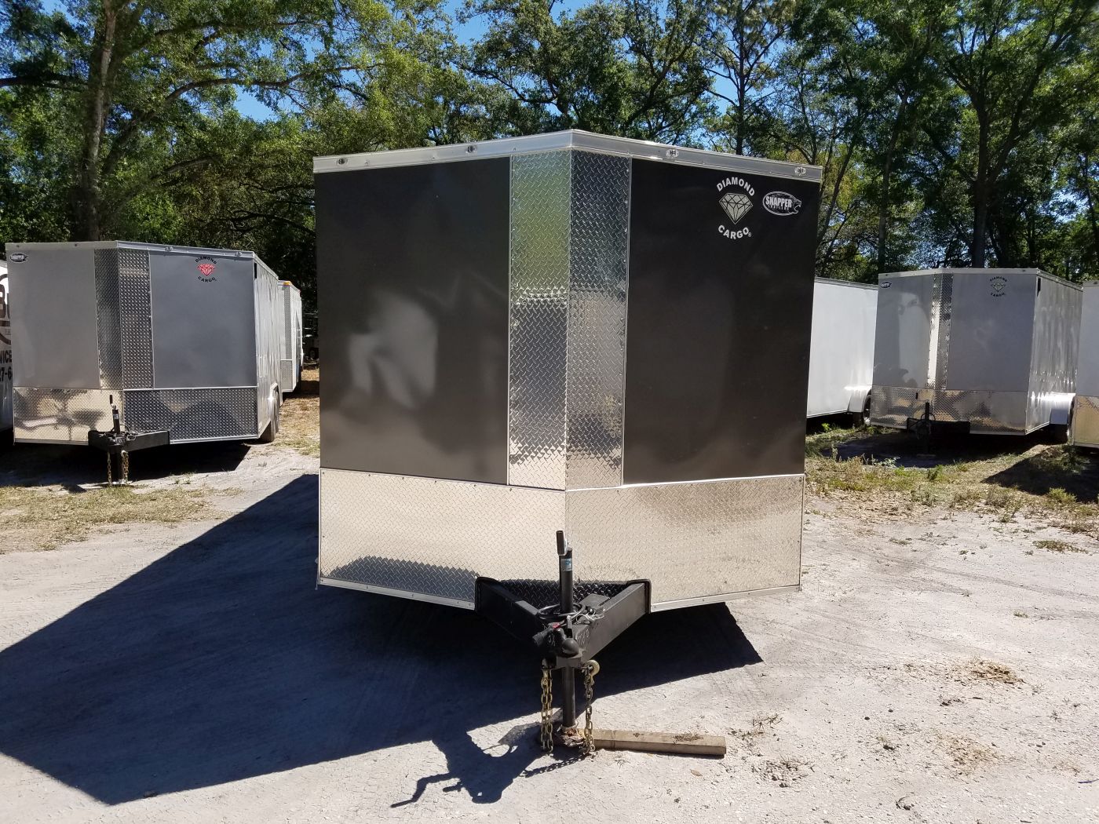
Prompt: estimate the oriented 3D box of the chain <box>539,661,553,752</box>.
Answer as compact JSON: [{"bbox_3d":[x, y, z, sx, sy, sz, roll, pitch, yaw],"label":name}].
[{"bbox_3d":[-0.012,1.133,3.180,0.053,0.362,0.055,1,5,0],"label":"chain"}]

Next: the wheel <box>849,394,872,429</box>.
[{"bbox_3d":[5.720,-0.010,15.120,0.210,0.690,0.690,5,7,40],"label":"wheel"}]

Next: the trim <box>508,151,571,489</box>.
[{"bbox_3d":[-0.051,-0.396,3.737,0.306,1.526,0.025,3,6,26],"label":"trim"}]

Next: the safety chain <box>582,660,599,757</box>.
[{"bbox_3d":[0.159,1.141,3.180,0.063,0.385,0.060,1,5,0],"label":"safety chain"}]

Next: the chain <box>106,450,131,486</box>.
[{"bbox_3d":[-4.396,0.574,8.420,0.225,0.360,0.085,-1,5,-14],"label":"chain"}]

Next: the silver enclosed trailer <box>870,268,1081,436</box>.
[{"bbox_3d":[7.059,-0.905,13.601,2.320,2.530,5.967,5,7,39],"label":"silver enclosed trailer"}]

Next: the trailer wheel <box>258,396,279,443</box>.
[{"bbox_3d":[-4.201,0.098,12.337,0.210,0.690,0.690,-1,5,-14],"label":"trailer wheel"}]

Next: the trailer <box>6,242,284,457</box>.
[{"bbox_3d":[-5.181,-0.782,11.153,2.590,2.513,6.233,-1,5,-14],"label":"trailer"}]

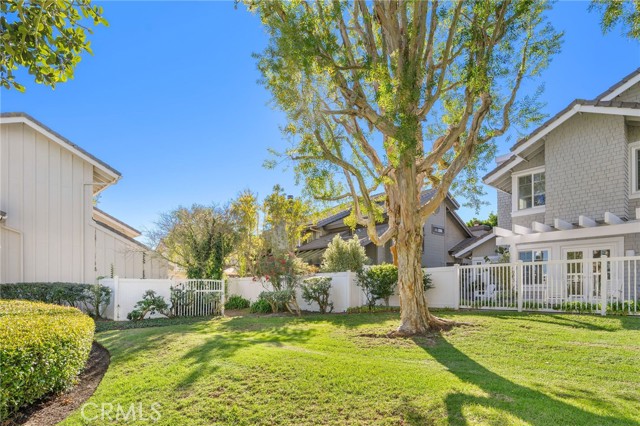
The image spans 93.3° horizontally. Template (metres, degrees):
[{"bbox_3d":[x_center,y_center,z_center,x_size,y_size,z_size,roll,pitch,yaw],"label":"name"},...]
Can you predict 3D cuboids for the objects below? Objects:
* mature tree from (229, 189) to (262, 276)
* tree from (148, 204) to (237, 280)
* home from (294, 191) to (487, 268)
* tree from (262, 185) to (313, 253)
[{"bbox_3d":[-3.822,1.616,15.500,1.800,5.600,1.800,0,-4,0],"label":"mature tree"},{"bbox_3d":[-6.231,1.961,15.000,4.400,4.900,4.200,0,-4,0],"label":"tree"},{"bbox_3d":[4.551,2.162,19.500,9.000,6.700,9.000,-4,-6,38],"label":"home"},{"bbox_3d":[-1.678,1.523,15.600,2.600,5.700,2.500,0,-4,0],"label":"tree"}]

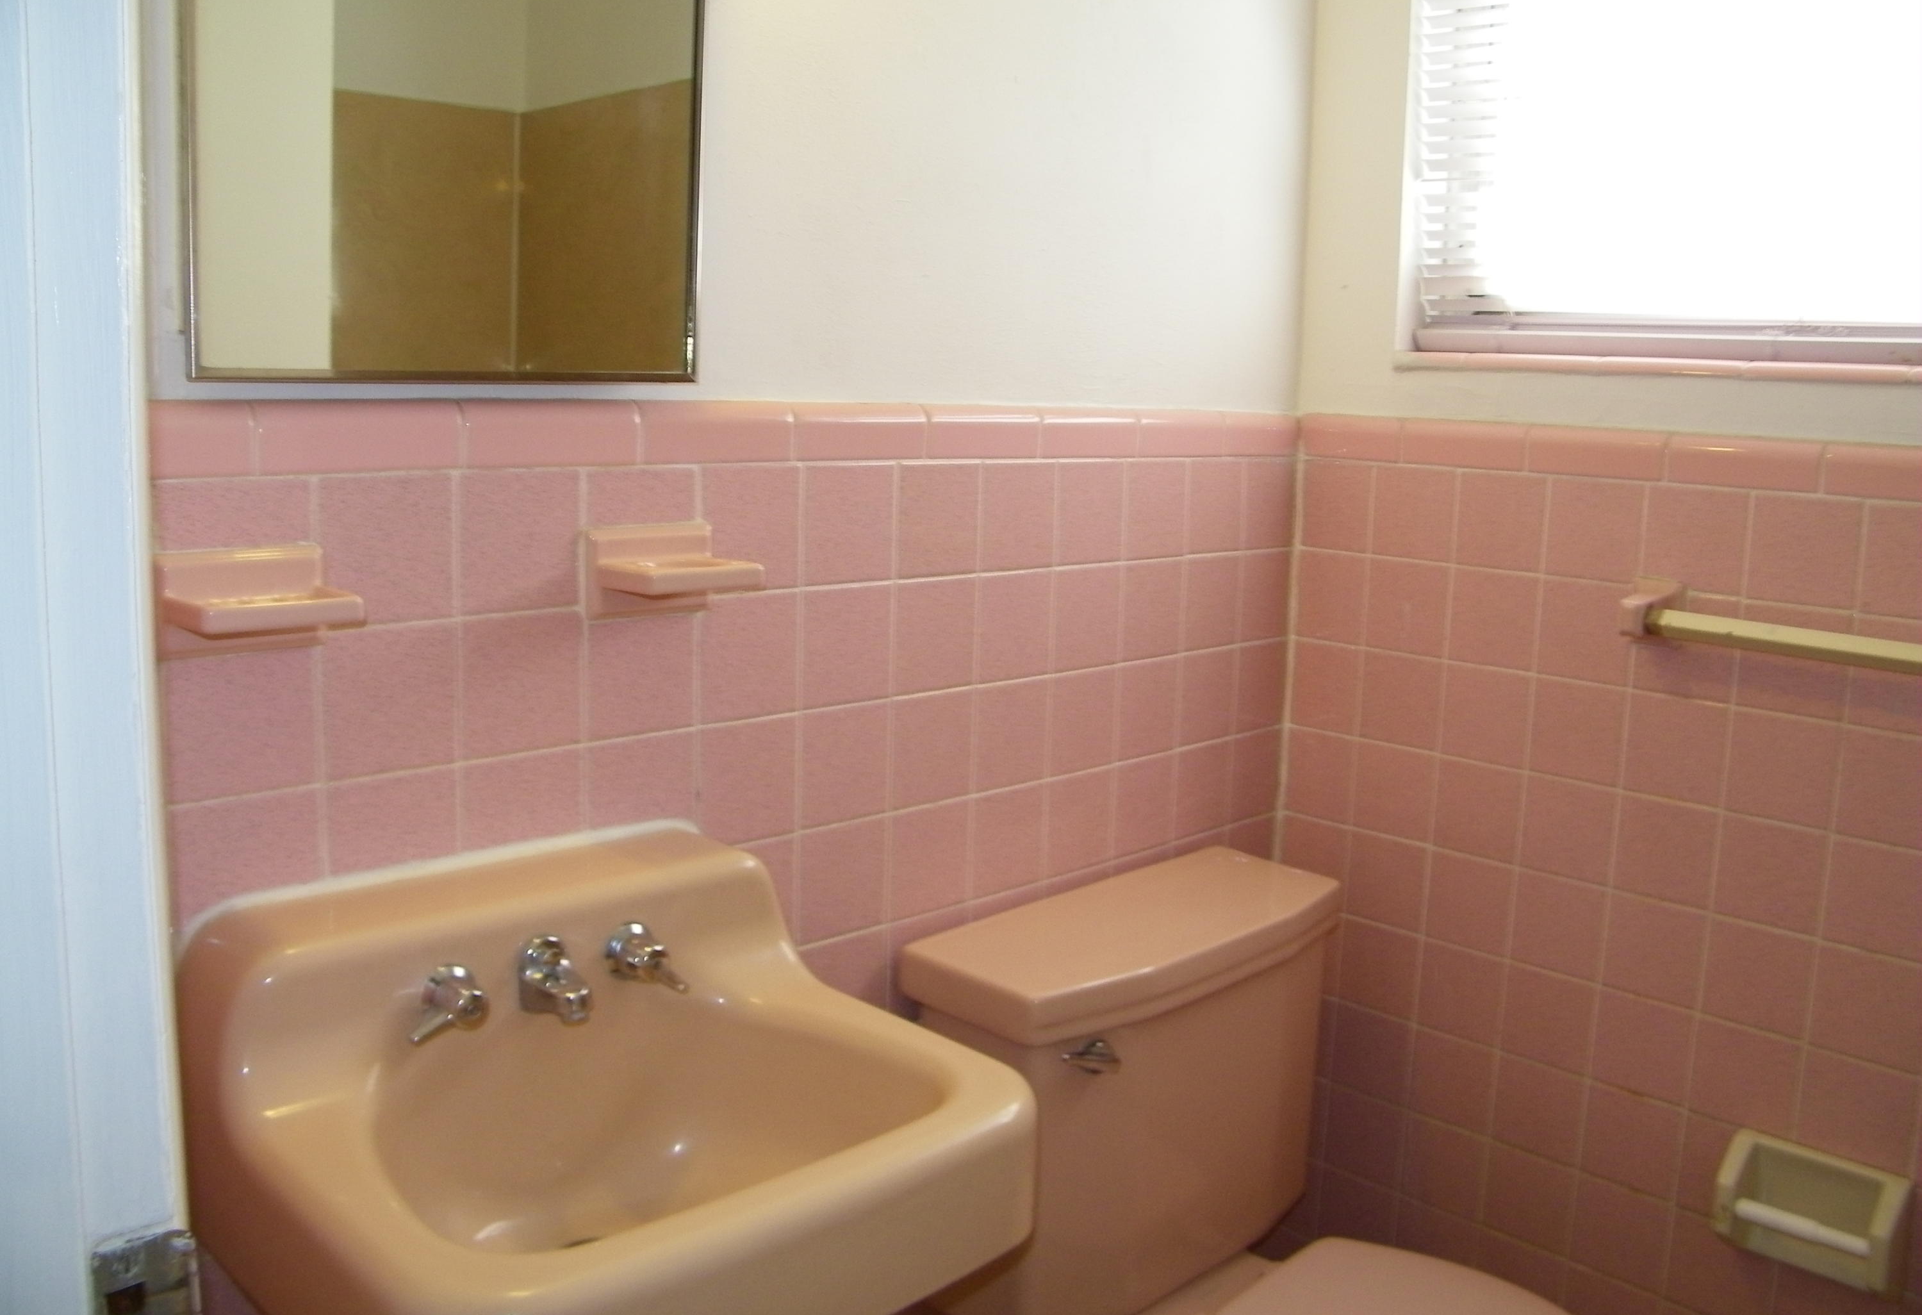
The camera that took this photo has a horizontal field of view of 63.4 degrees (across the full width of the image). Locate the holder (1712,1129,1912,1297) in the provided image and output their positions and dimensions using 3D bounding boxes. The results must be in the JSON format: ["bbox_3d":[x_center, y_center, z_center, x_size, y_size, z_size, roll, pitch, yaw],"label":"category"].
[{"bbox_3d":[0.855,0.554,1.568,0.050,0.108,0.160,-7,13,-44],"label":"holder"}]

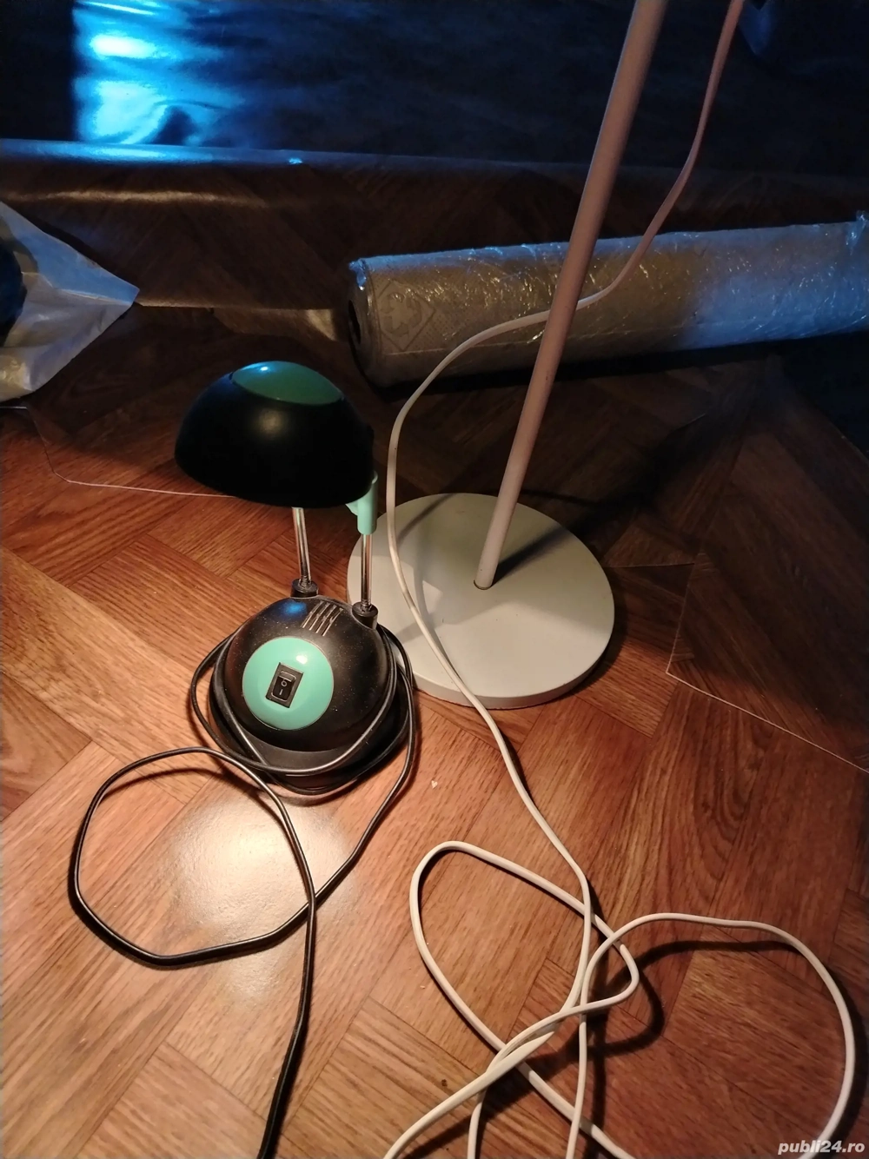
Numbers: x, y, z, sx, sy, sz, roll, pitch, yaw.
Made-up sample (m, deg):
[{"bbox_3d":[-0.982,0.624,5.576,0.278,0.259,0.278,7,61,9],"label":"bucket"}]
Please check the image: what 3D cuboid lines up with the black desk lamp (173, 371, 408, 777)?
[{"bbox_3d":[-0.063,-0.006,0.442,0.131,0.256,0.134,19,48,6],"label":"black desk lamp"}]

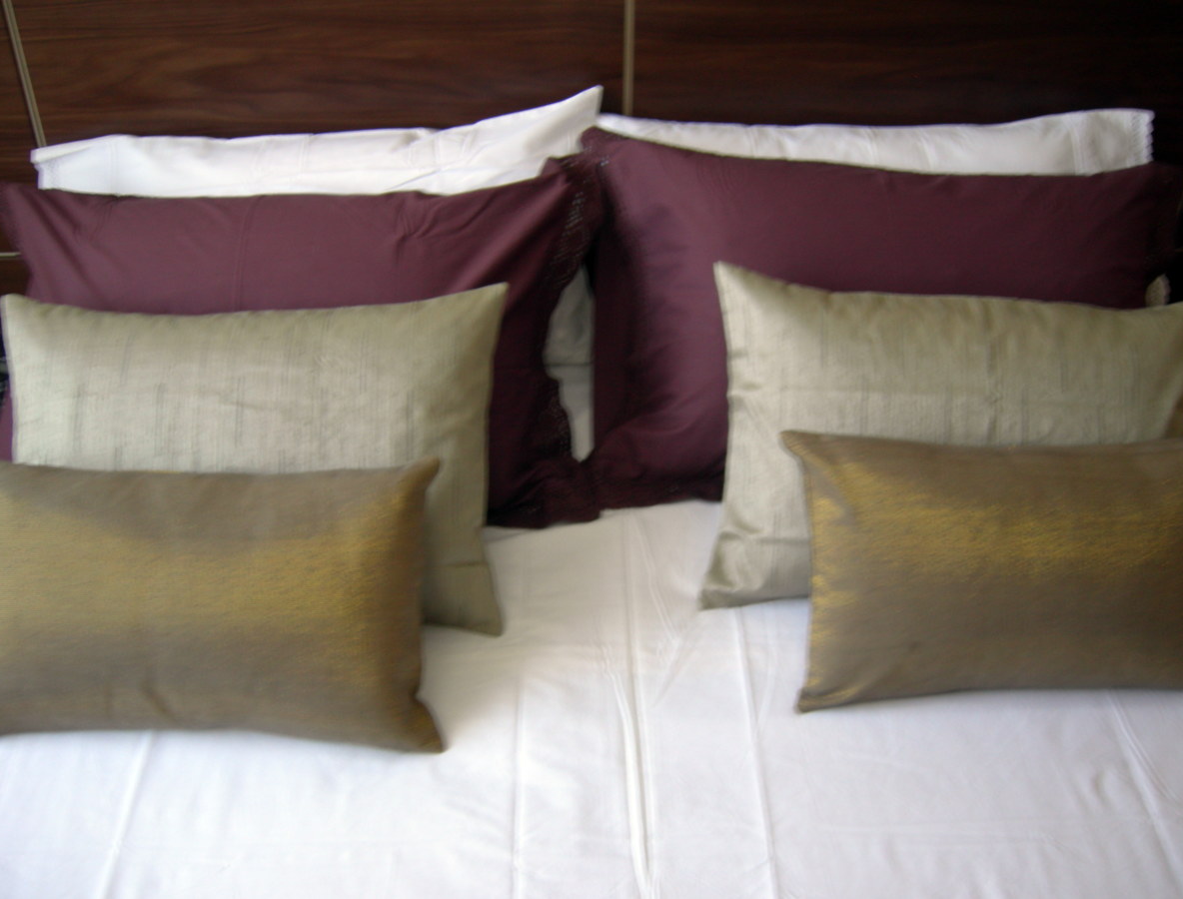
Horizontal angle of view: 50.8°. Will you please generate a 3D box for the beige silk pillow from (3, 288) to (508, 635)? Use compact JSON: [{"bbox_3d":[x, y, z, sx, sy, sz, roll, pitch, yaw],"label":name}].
[{"bbox_3d":[-0.377,0.018,1.414,0.565,0.395,0.130,0,12,0],"label":"beige silk pillow"}]

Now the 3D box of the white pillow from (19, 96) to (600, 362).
[{"bbox_3d":[-0.375,-0.252,1.736,0.745,0.400,0.150,-3,15,1],"label":"white pillow"}]

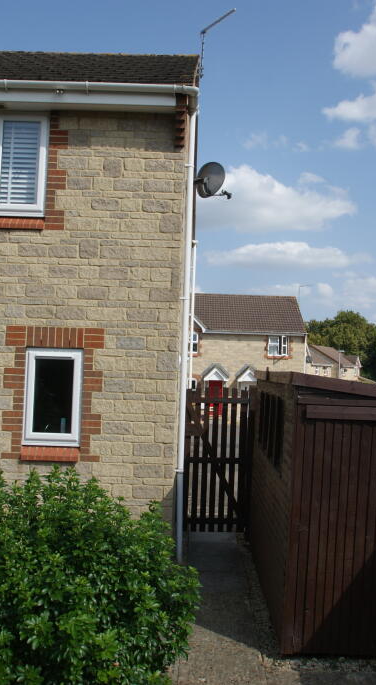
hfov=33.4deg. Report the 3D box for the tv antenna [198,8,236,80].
[{"bbox_3d":[0.470,-4.880,10.249,0.200,0.870,0.840,5,-5,-36],"label":"tv antenna"}]

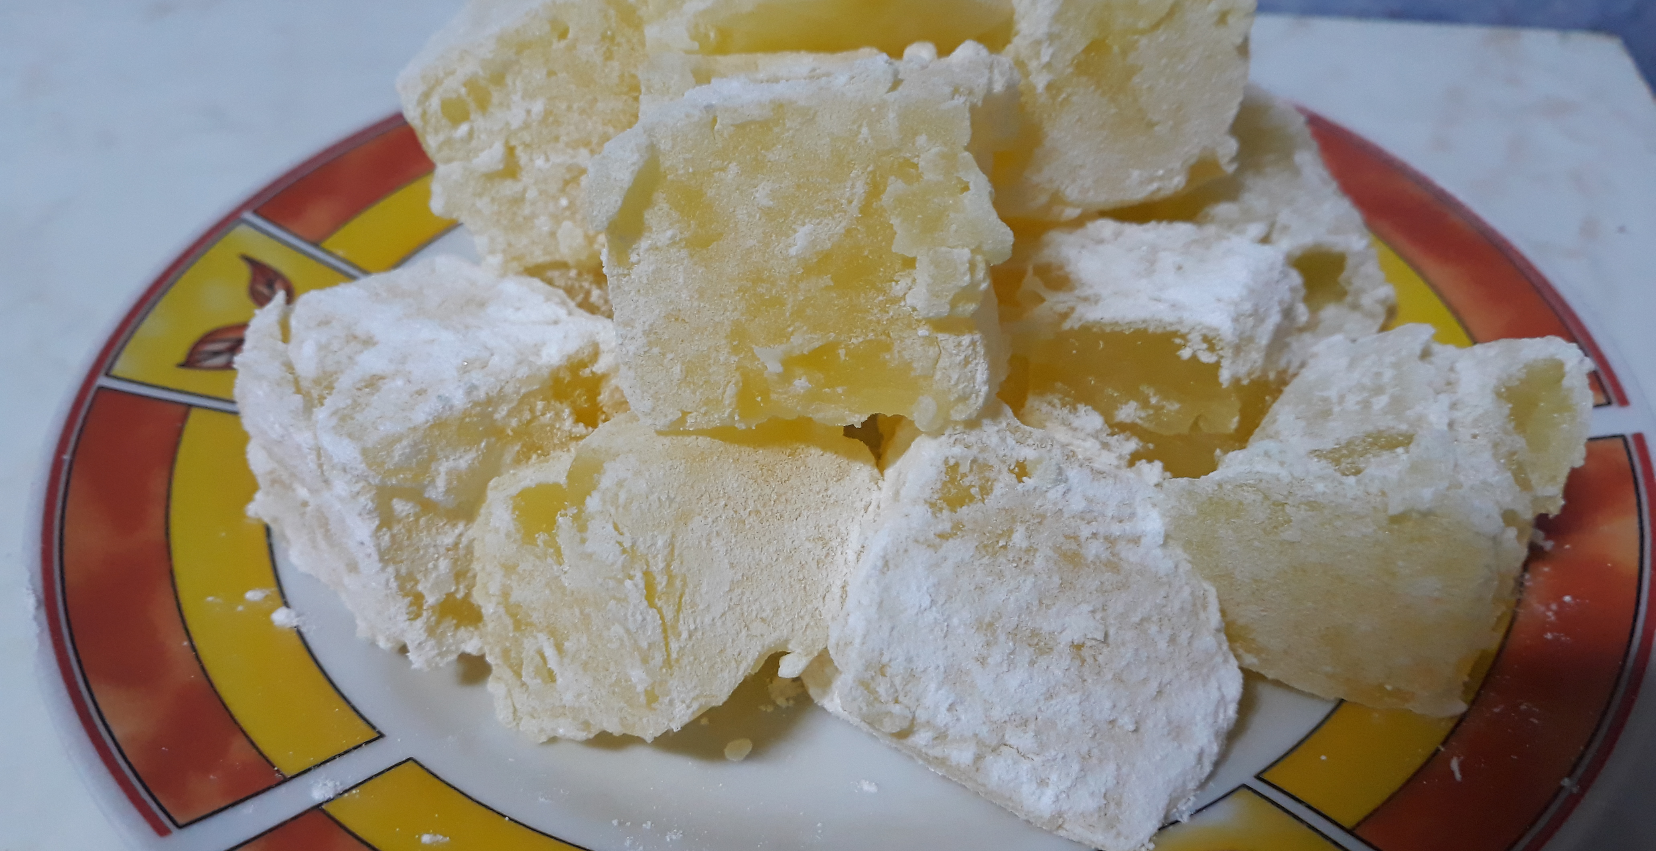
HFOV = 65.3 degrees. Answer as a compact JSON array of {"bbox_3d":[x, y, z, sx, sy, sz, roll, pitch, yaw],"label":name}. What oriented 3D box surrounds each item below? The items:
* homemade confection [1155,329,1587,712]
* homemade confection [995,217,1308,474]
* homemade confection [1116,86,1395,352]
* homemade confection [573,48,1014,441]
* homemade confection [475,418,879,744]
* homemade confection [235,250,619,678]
[{"bbox_3d":[0.066,0.010,0.154,0.033,0.028,0.040,10,34,38],"label":"homemade confection"},{"bbox_3d":[0.046,-0.013,0.192,0.035,0.025,0.032,7,35,26],"label":"homemade confection"},{"bbox_3d":[0.062,-0.030,0.203,0.034,0.025,0.038,-8,36,7],"label":"homemade confection"},{"bbox_3d":[0.001,-0.022,0.147,0.038,0.034,0.040,1,18,13],"label":"homemade confection"},{"bbox_3d":[-0.017,0.017,0.147,0.028,0.027,0.035,-8,-2,42],"label":"homemade confection"},{"bbox_3d":[-0.049,0.002,0.165,0.034,0.031,0.036,-24,40,-35],"label":"homemade confection"}]

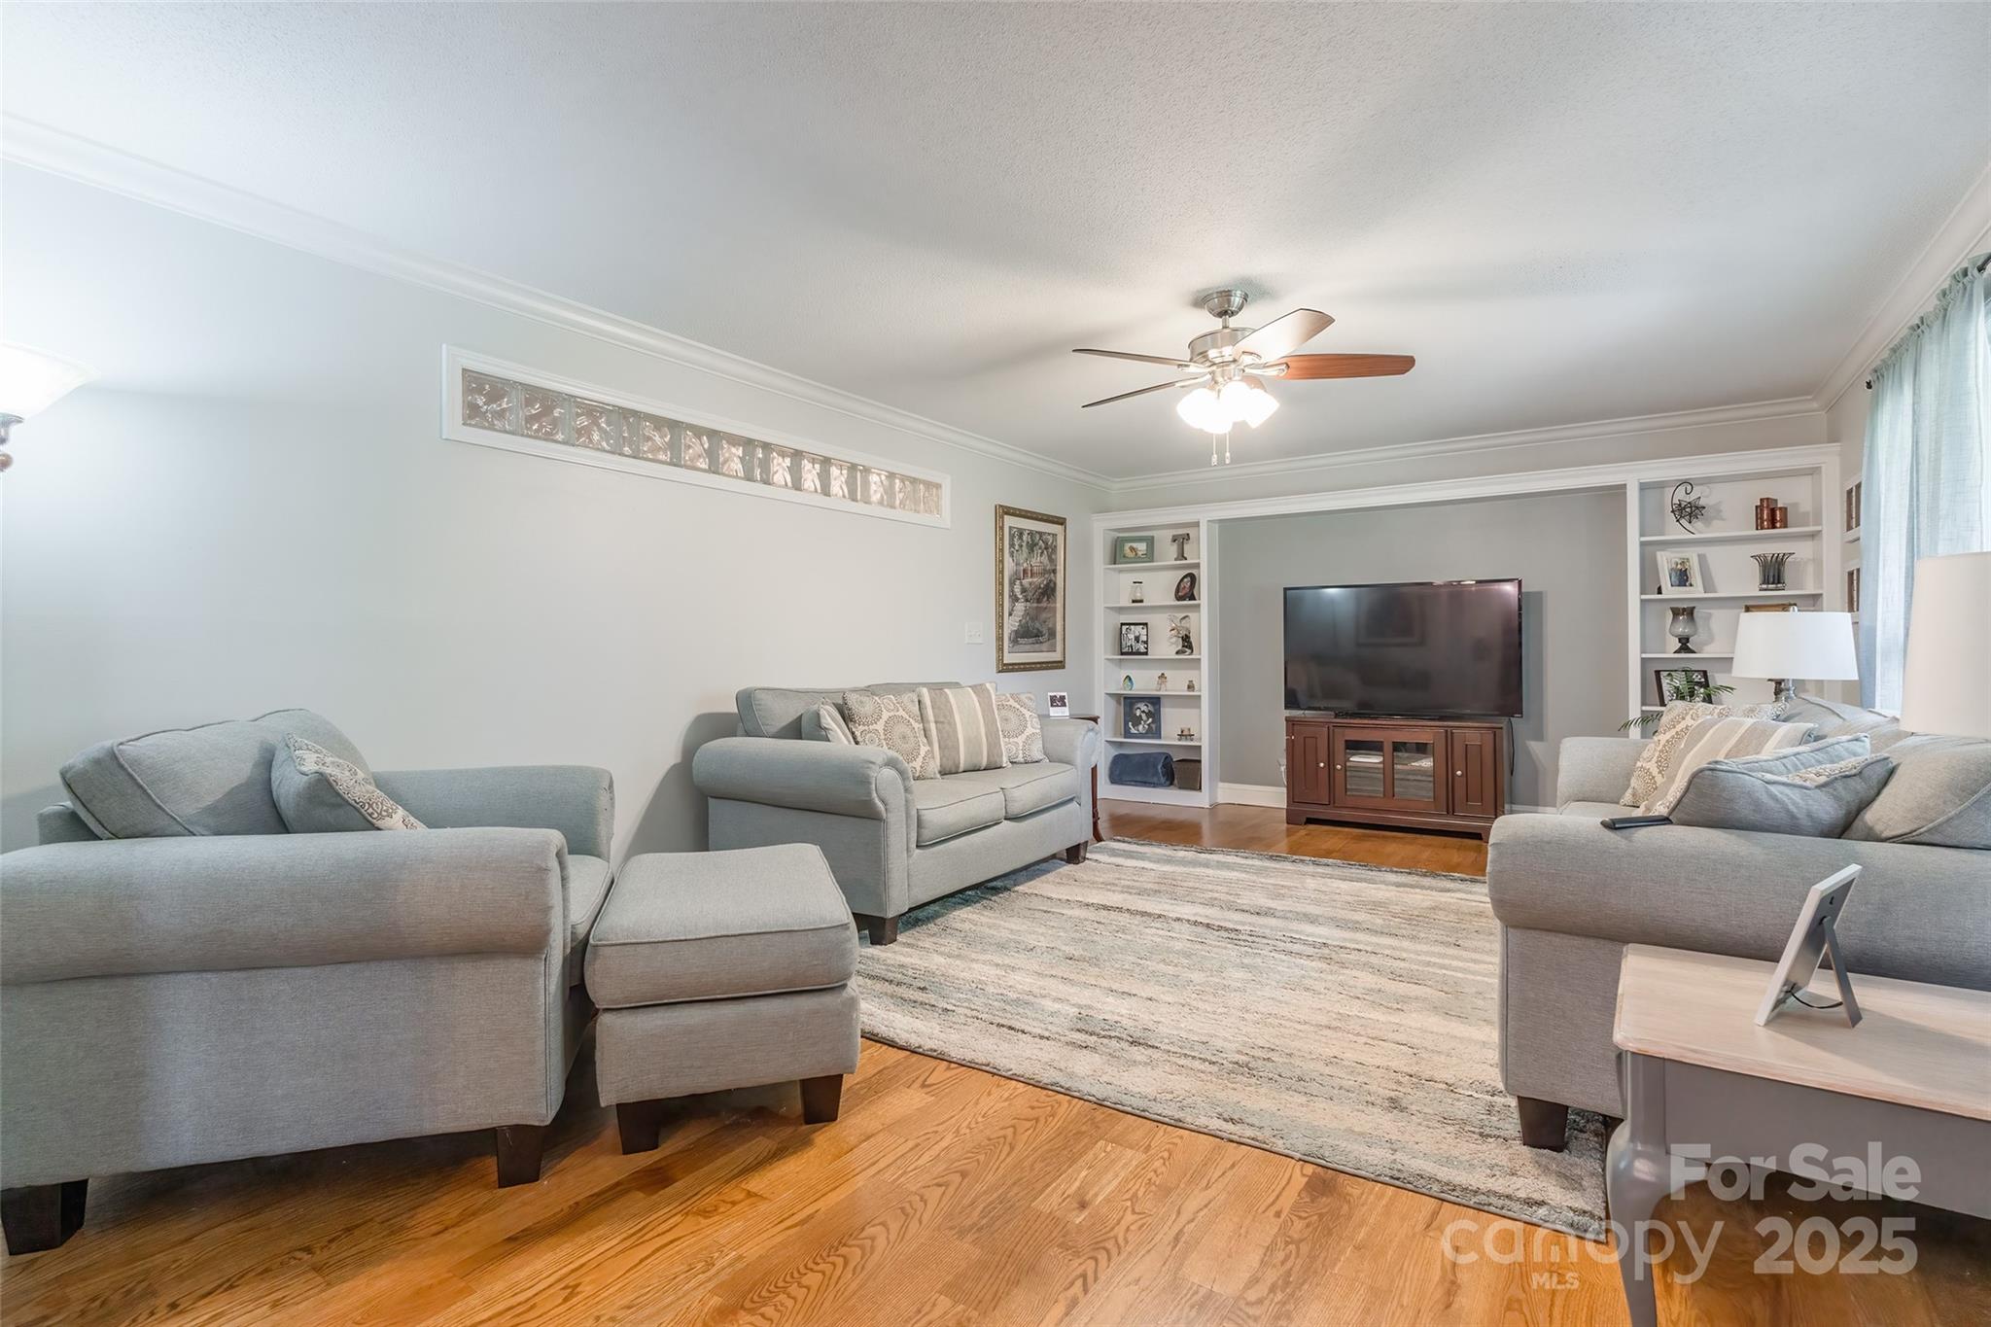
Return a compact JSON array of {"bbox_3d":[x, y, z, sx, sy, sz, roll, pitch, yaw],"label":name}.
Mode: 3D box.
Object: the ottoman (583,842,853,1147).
[{"bbox_3d":[-0.704,0.840,2.369,0.580,0.510,0.740,-1,1,-17],"label":"ottoman"}]

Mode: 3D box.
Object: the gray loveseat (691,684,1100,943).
[{"bbox_3d":[-0.341,0.585,4.323,1.000,0.970,1.800,0,1,35],"label":"gray loveseat"}]

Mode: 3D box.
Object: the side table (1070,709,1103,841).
[{"bbox_3d":[0.284,0.689,5.291,0.600,0.730,0.470,0,1,35],"label":"side table"}]

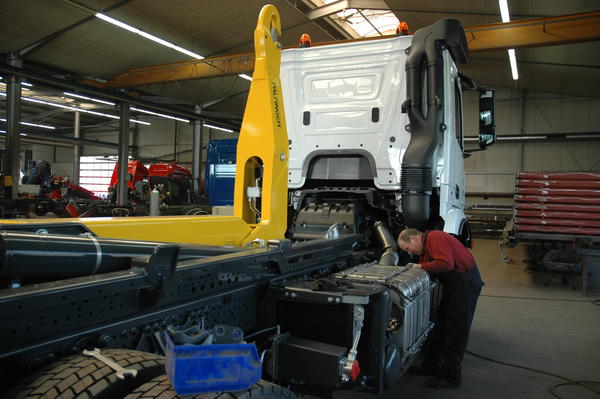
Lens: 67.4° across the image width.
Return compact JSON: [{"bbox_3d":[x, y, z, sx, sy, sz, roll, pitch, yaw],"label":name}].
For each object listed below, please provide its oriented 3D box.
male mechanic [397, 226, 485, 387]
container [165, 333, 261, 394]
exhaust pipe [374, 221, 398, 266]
[{"bbox_3d":[1.265,0.955,4.050,0.760,1.390,0.560,1,0,16],"label":"male mechanic"},{"bbox_3d":[-0.252,0.464,1.297,0.245,0.130,0.160,5,-4,-24],"label":"container"},{"bbox_3d":[0.855,0.440,4.450,0.160,0.460,0.160,-10,-14,-16],"label":"exhaust pipe"}]

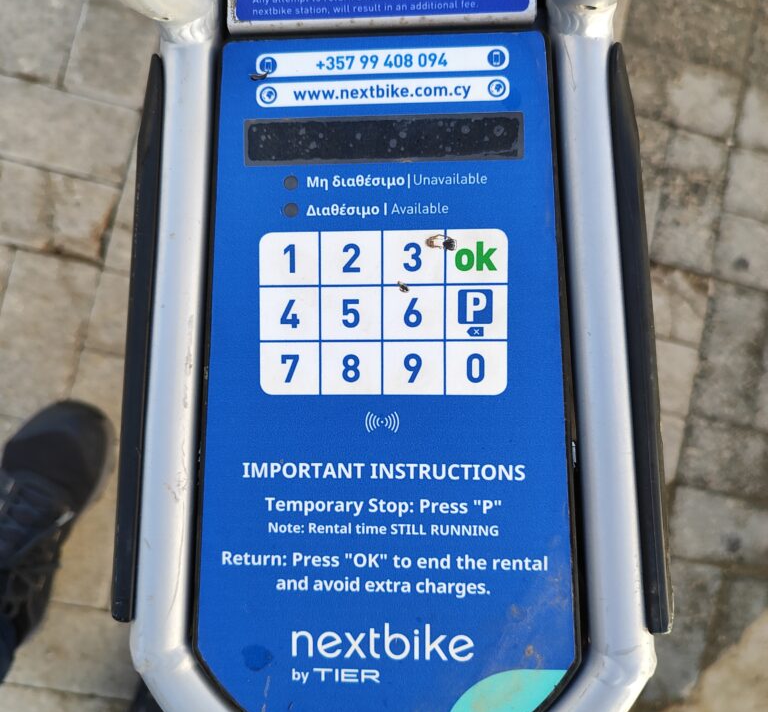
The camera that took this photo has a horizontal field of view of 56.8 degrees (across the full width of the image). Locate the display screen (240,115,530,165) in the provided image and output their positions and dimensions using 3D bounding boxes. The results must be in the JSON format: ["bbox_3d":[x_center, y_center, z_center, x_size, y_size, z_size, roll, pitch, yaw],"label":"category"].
[{"bbox_3d":[0.000,-0.070,0.235,0.090,0.008,0.015,0,91,4],"label":"display screen"}]

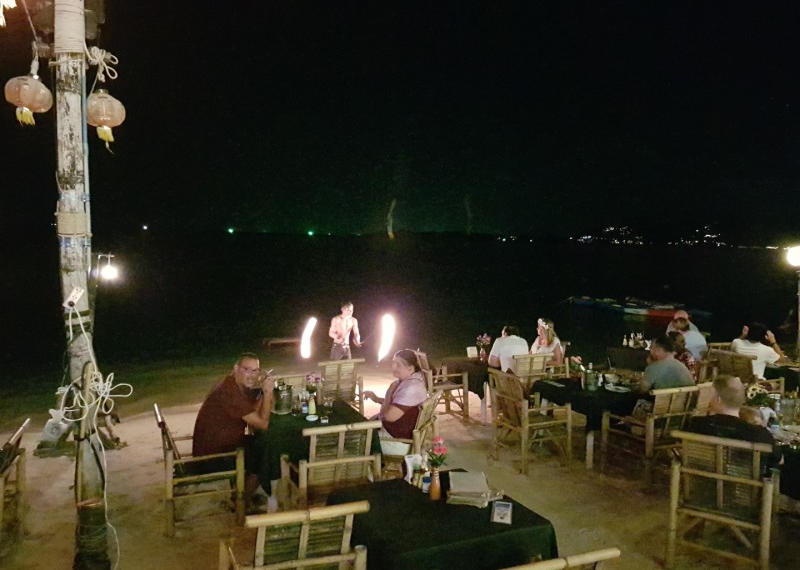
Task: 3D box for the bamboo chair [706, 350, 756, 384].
[{"bbox_3d":[4.137,1.246,7.178,0.600,0.935,0.590,-1,5,-30],"label":"bamboo chair"}]

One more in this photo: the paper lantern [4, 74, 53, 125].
[{"bbox_3d":[-1.976,-0.988,3.200,0.260,0.290,0.260,10,4,-30],"label":"paper lantern"}]

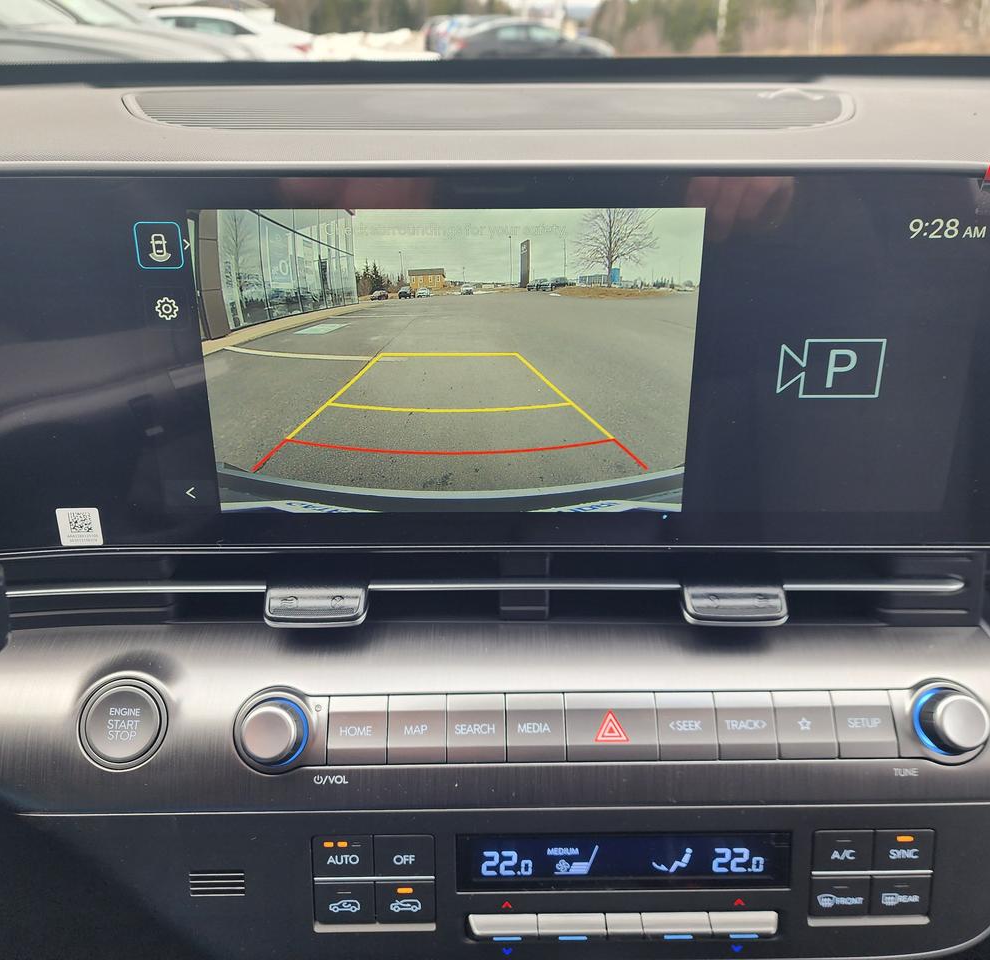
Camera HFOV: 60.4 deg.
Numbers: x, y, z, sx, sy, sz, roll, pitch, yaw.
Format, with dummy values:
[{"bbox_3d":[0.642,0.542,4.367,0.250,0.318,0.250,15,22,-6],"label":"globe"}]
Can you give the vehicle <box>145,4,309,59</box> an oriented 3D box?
[{"bbox_3d":[-5.500,-7.393,14.756,4.680,1.450,1.820,-9,29,-16],"label":"vehicle"}]

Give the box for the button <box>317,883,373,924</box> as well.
[{"bbox_3d":[-0.055,0.154,0.310,0.021,0.016,0.010,0,6,0],"label":"button"}]

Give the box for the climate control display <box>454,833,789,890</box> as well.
[{"bbox_3d":[0.047,0.140,0.311,0.121,0.022,0.008,0,6,0],"label":"climate control display"}]

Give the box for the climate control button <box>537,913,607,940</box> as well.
[{"bbox_3d":[0.028,0.162,0.309,0.025,0.011,0.011,0,6,0],"label":"climate control button"}]

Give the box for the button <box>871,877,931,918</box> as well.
[{"bbox_3d":[0.147,0.152,0.310,0.021,0.015,0.010,0,6,0],"label":"button"}]

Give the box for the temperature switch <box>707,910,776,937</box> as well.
[{"bbox_3d":[0.096,0.173,0.331,0.027,0.011,0.009,1,8,0],"label":"temperature switch"}]

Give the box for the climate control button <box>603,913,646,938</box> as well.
[{"bbox_3d":[0.047,0.162,0.309,0.014,0.010,0.011,0,6,0],"label":"climate control button"}]

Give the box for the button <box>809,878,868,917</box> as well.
[{"bbox_3d":[0.136,0.164,0.335,0.024,0.017,0.006,1,8,0],"label":"button"}]

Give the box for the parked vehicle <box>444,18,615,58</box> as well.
[{"bbox_3d":[1.150,-12.448,24.413,4.680,1.450,1.820,-9,29,-16],"label":"parked vehicle"}]

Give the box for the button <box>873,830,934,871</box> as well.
[{"bbox_3d":[0.148,0.134,0.308,0.021,0.015,0.010,0,6,0],"label":"button"}]

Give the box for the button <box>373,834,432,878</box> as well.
[{"bbox_3d":[-0.036,0.147,0.333,0.024,0.017,0.006,1,8,0],"label":"button"}]

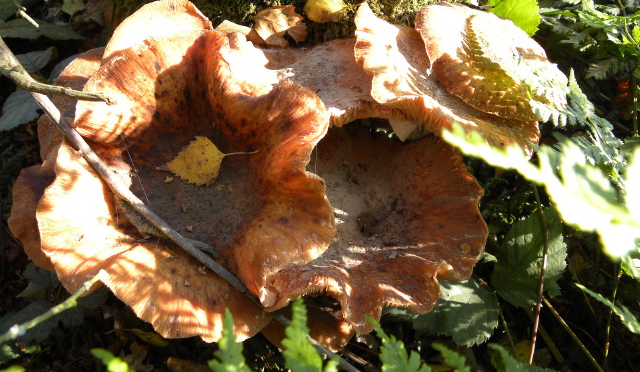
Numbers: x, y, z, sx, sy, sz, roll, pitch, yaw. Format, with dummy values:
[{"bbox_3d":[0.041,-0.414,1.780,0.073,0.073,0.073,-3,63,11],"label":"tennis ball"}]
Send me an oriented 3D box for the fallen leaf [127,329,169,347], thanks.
[{"bbox_3d":[-0.177,0.153,0.490,0.043,0.013,0.022,15,41,8],"label":"fallen leaf"}]

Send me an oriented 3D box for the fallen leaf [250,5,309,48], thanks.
[{"bbox_3d":[-0.053,-0.204,0.610,0.070,0.025,0.056,0,60,0],"label":"fallen leaf"}]

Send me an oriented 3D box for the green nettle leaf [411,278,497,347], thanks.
[{"bbox_3d":[0.131,0.123,0.475,0.090,0.018,0.068,16,57,7],"label":"green nettle leaf"}]

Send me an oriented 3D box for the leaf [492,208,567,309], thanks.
[{"bbox_3d":[0.214,0.074,0.490,0.073,0.018,0.100,9,63,1],"label":"leaf"}]

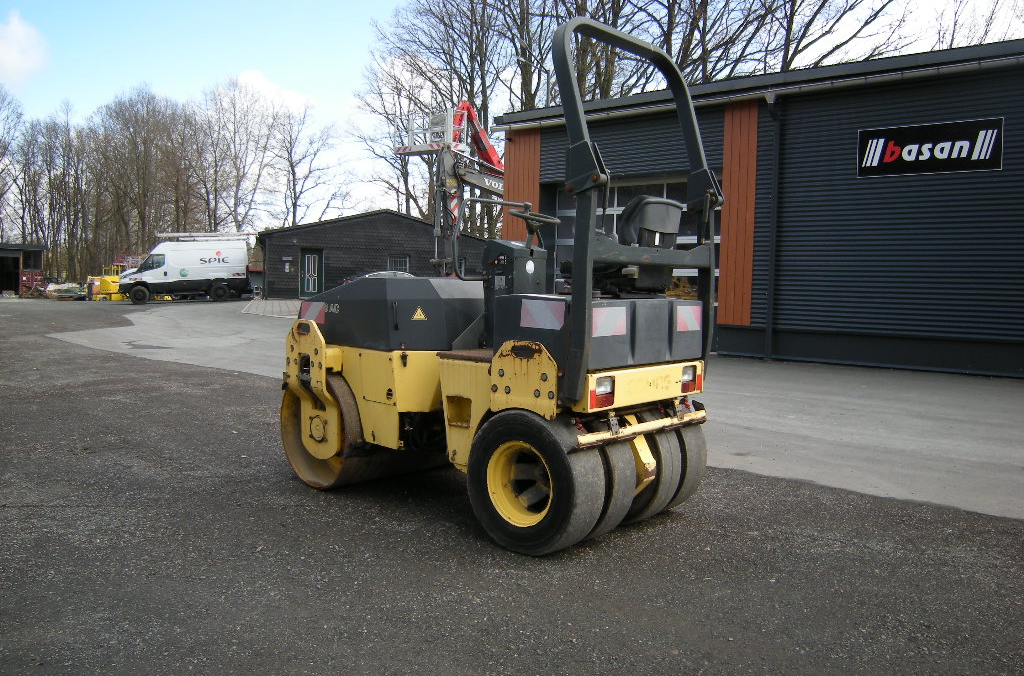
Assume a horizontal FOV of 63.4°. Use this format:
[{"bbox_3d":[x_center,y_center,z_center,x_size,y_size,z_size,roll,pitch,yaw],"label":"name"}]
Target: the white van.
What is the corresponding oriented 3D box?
[{"bbox_3d":[-16.074,-3.229,40.410,5.800,2.950,2.100,-4,6,-25],"label":"white van"}]

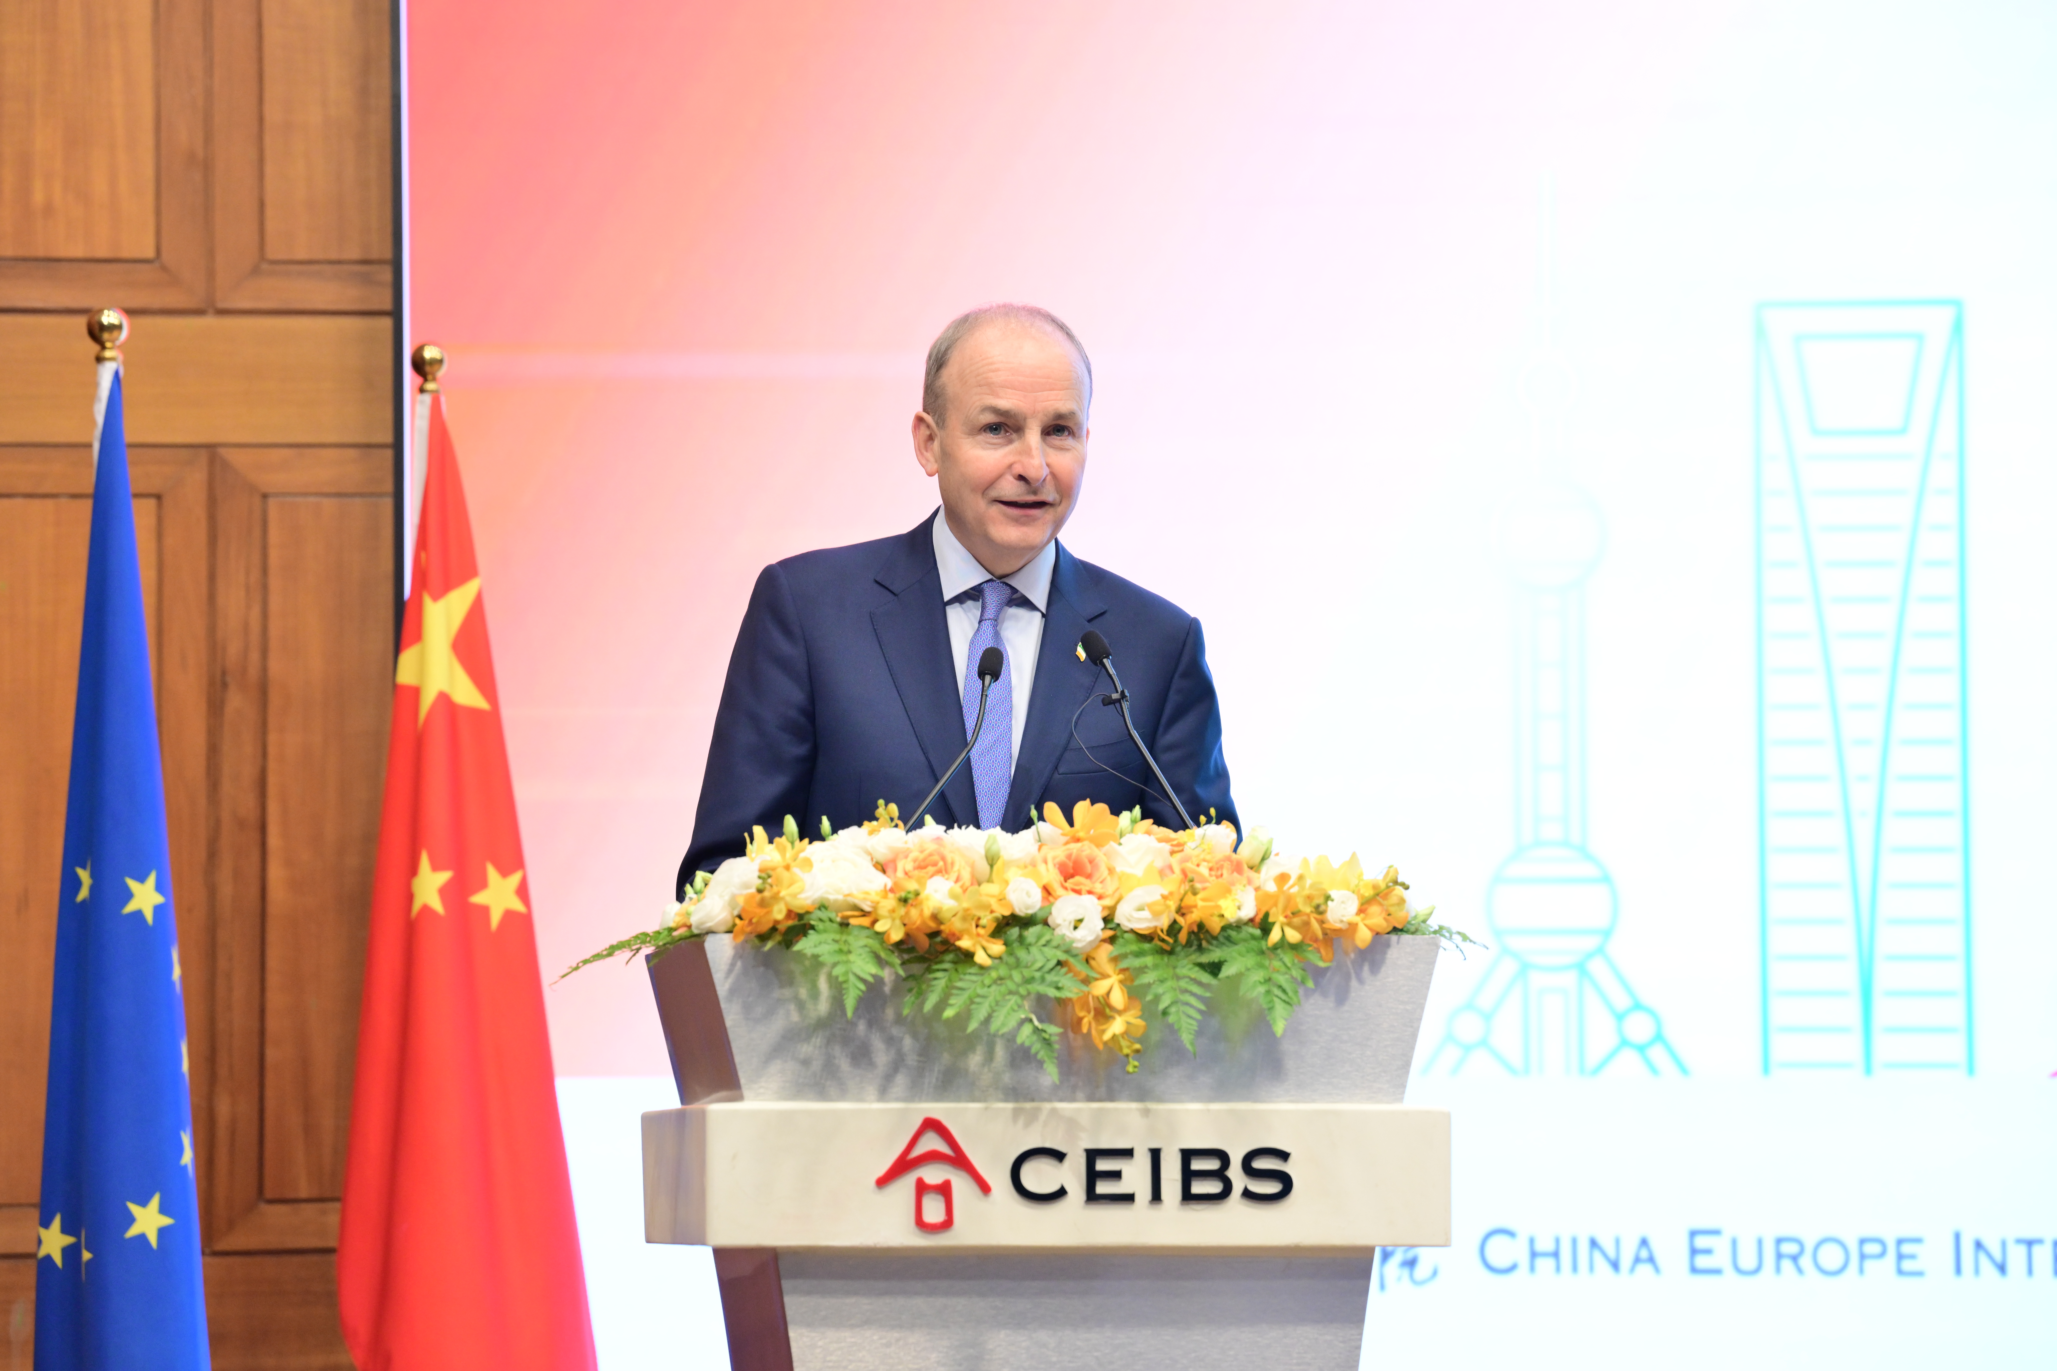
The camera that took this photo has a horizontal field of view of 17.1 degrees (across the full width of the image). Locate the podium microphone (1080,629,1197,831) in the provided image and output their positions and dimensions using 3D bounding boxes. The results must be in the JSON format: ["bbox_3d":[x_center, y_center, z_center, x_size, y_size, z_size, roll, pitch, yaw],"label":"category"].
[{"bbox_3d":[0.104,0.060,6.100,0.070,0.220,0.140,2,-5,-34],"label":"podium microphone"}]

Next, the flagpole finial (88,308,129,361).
[{"bbox_3d":[-1.126,-0.429,8.400,0.048,0.066,0.048,0,-4,0],"label":"flagpole finial"}]

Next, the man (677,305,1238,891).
[{"bbox_3d":[-0.051,0.516,6.357,0.560,1.750,0.440,0,-4,-10],"label":"man"}]

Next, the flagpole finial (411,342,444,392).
[{"bbox_3d":[-0.774,-0.409,8.850,0.046,0.065,0.046,0,-4,0],"label":"flagpole finial"}]

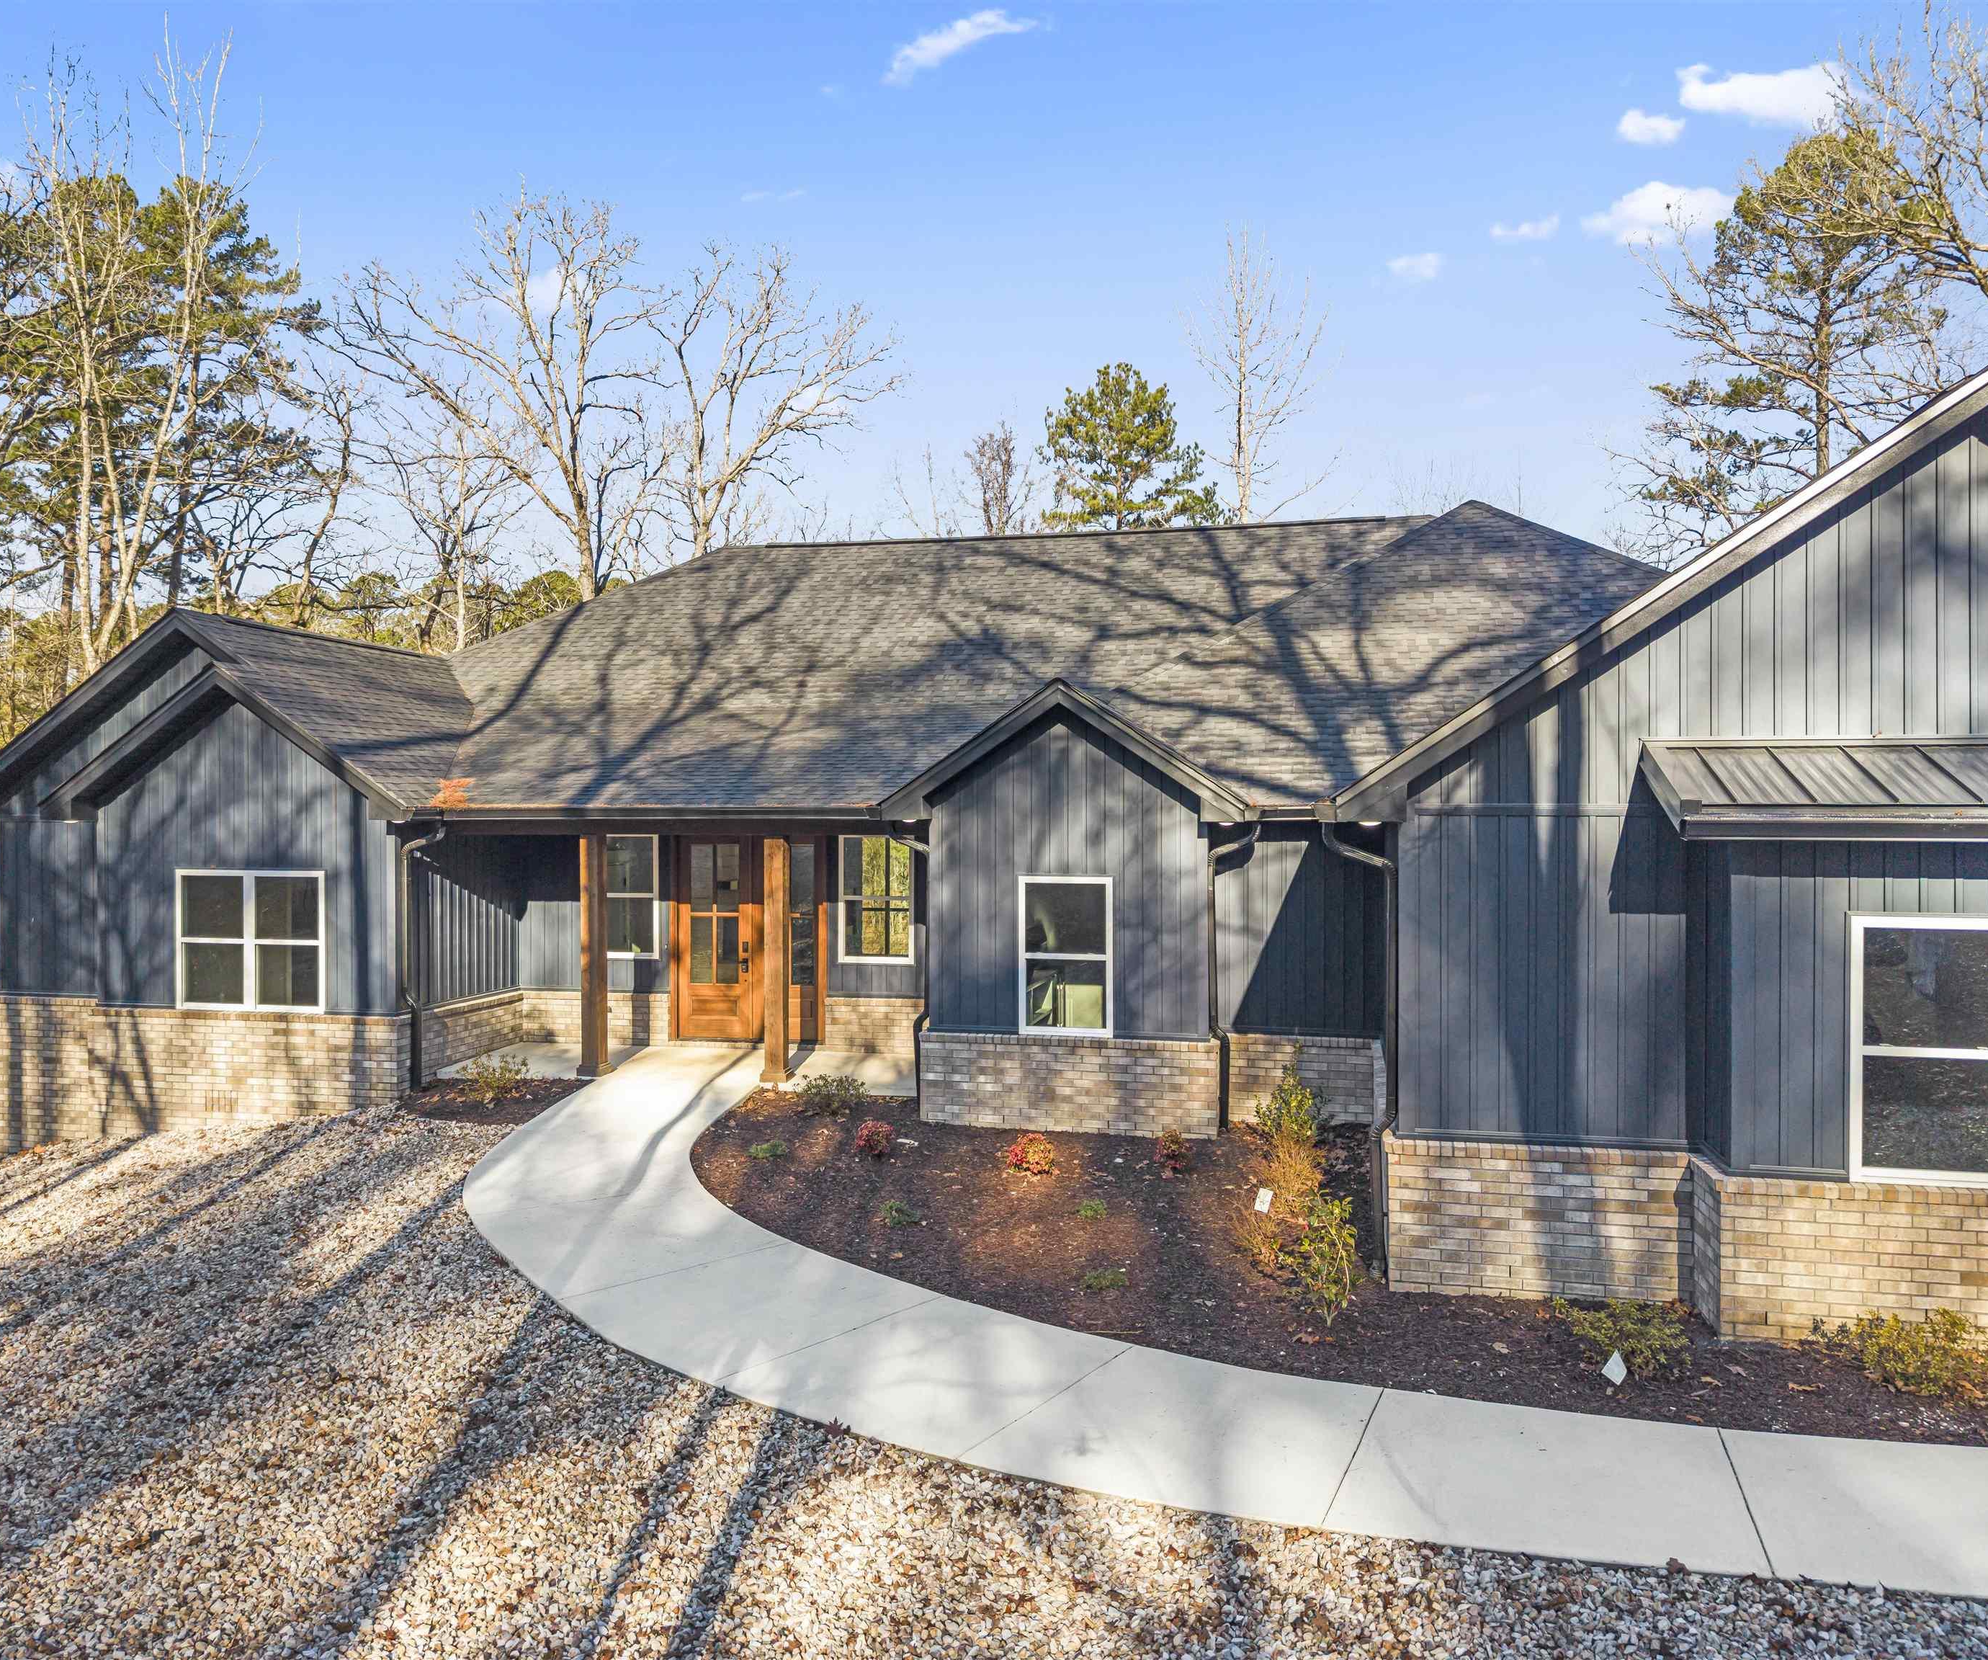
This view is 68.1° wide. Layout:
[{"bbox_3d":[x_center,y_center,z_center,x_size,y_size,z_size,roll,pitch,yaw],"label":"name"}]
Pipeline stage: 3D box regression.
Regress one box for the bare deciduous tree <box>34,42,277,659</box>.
[{"bbox_3d":[-17.115,-6.214,29.975,5.300,20.128,5.000,0,0,10],"label":"bare deciduous tree"}]

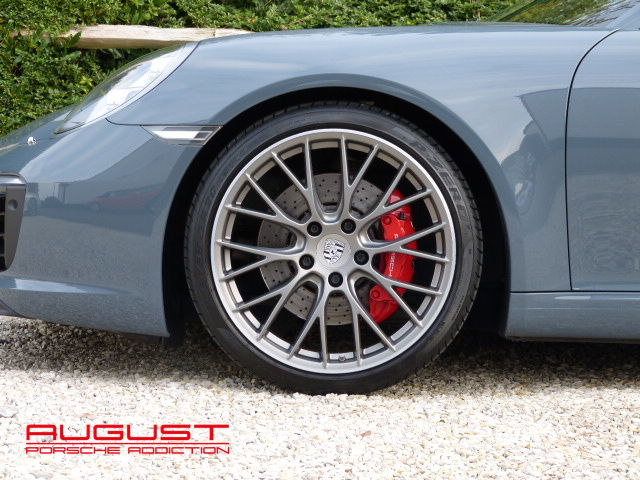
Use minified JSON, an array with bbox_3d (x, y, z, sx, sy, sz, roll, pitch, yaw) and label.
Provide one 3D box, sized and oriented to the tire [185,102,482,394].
[{"bbox_3d":[0.031,0.019,4.092,0.680,0.675,0.245,0,2,1],"label":"tire"}]

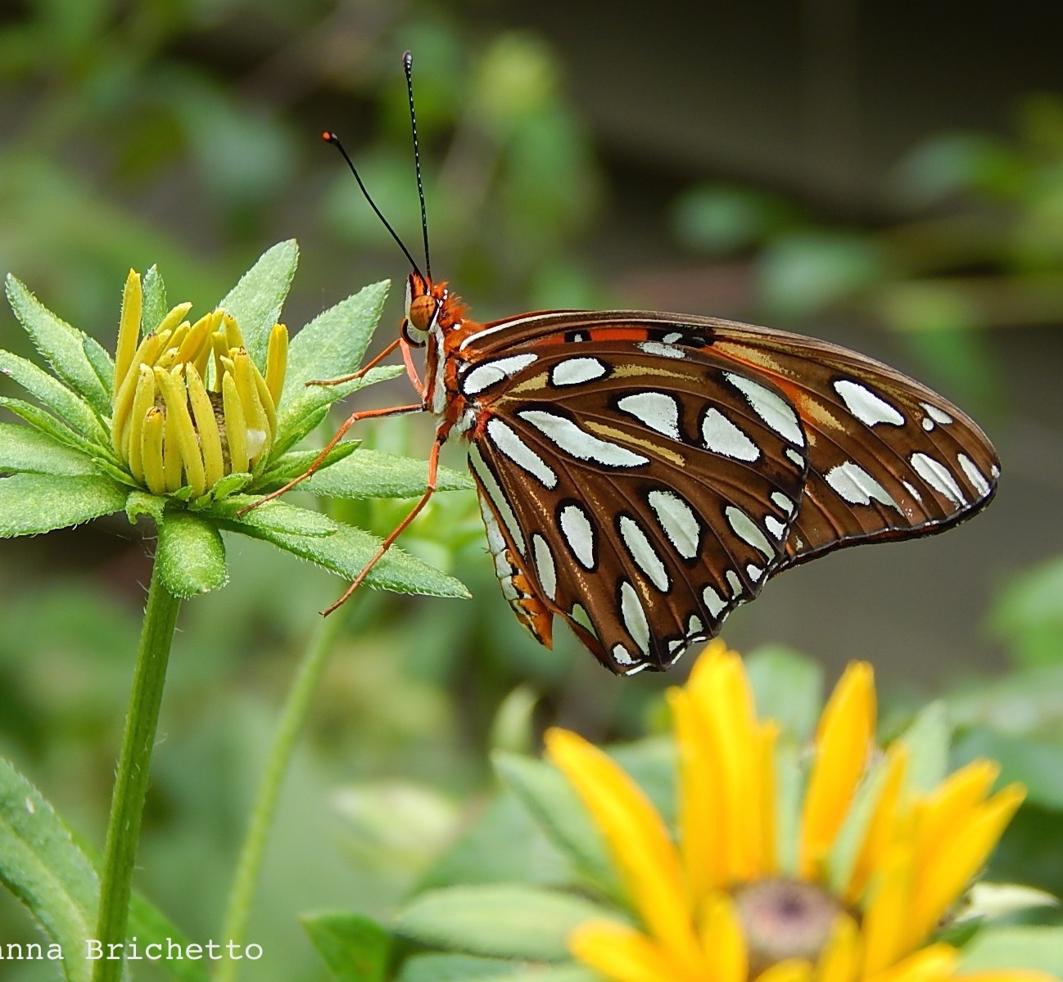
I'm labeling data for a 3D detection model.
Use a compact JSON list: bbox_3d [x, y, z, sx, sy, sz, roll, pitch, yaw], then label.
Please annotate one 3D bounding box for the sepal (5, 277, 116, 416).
[{"bbox_3d":[-0.034,-0.011,0.505,0.005,0.002,0.013,-23,64,-33],"label":"sepal"}]

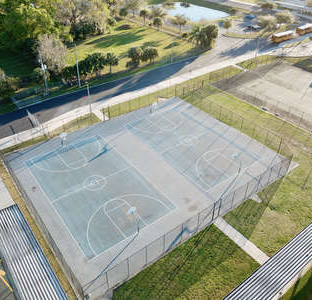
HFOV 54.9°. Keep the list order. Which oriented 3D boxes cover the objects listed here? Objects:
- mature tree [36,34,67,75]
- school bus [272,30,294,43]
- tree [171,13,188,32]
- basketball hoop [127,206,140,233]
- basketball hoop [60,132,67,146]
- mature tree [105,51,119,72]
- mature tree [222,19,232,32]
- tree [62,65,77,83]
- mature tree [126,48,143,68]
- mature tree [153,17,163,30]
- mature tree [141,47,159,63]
[{"bbox_3d":[-28.939,-26.664,84.538,8.430,11.050,8.430,1,36,0],"label":"mature tree"},{"bbox_3d":[49.493,-44.049,117.056,10.500,3.050,2.450,-22,42,-28],"label":"school bus"},{"bbox_3d":[9.750,-50.790,120.643,6.468,6.174,6.468,1,37,-1],"label":"tree"},{"bbox_3d":[-2.975,9.805,42.272,1.500,3.850,2.050,-24,44,-30],"label":"basketball hoop"},{"bbox_3d":[-17.622,-1.803,57.086,1.500,3.850,2.050,-24,44,-30],"label":"basketball hoop"},{"bbox_3d":[-12.781,-25.064,86.977,3.980,6.100,3.980,1,36,0],"label":"mature tree"},{"bbox_3d":[29.102,-50.589,122.175,3.626,5.096,3.626,1,37,-1],"label":"mature tree"},{"bbox_3d":[-23.341,-20.557,81.374,3.630,5.140,3.630,1,36,0],"label":"tree"},{"bbox_3d":[-6.579,-28.648,92.159,4.890,5.930,4.890,1,36,0],"label":"mature tree"},{"bbox_3d":[0.603,-52.573,125.165,4.150,5.590,4.150,1,36,0],"label":"mature tree"},{"bbox_3d":[-1.738,-29.637,93.750,5.274,4.975,5.274,1,37,-1],"label":"mature tree"}]

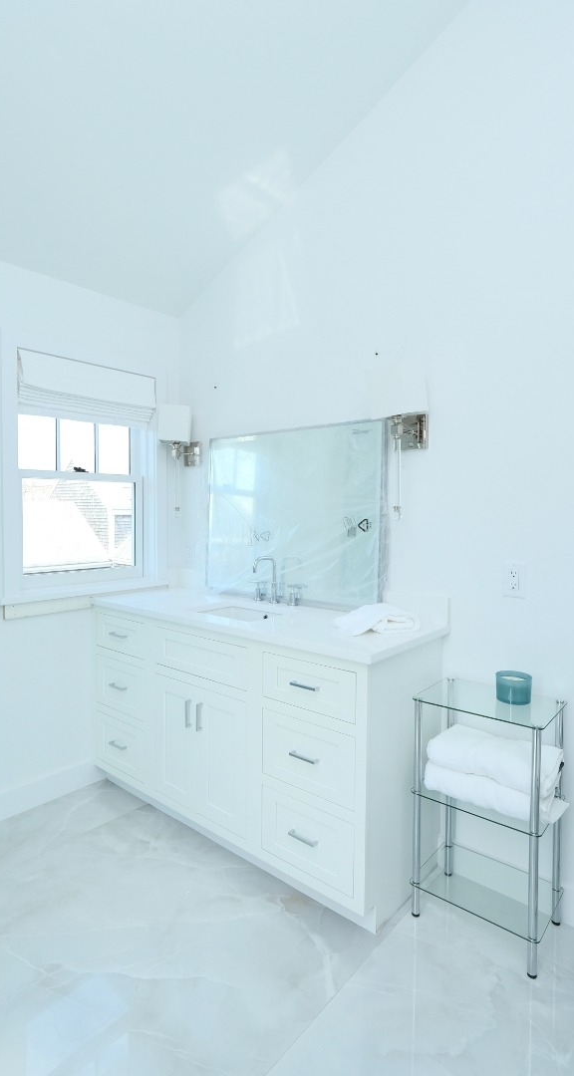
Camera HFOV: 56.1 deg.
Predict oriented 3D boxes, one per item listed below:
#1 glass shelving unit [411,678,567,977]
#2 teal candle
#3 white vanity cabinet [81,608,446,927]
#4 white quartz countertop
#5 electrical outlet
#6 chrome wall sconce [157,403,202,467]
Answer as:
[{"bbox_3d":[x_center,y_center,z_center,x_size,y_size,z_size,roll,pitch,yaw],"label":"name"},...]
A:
[{"bbox_3d":[0.634,0.872,1.713,0.397,0.717,0.303,2,2,40],"label":"glass shelving unit"},{"bbox_3d":[0.719,0.473,1.703,0.104,0.082,0.104,2,2,40],"label":"teal candle"},{"bbox_3d":[-0.177,0.778,2.299,1.527,0.860,0.542,2,2,40],"label":"white vanity cabinet"},{"bbox_3d":[-0.172,0.332,2.277,1.553,0.030,0.552,2,2,40],"label":"white quartz countertop"},{"bbox_3d":[0.771,0.140,1.824,0.074,0.117,0.006,2,2,40],"label":"electrical outlet"},{"bbox_3d":[-0.569,-0.537,2.820,0.155,0.312,0.207,2,2,40],"label":"chrome wall sconce"}]

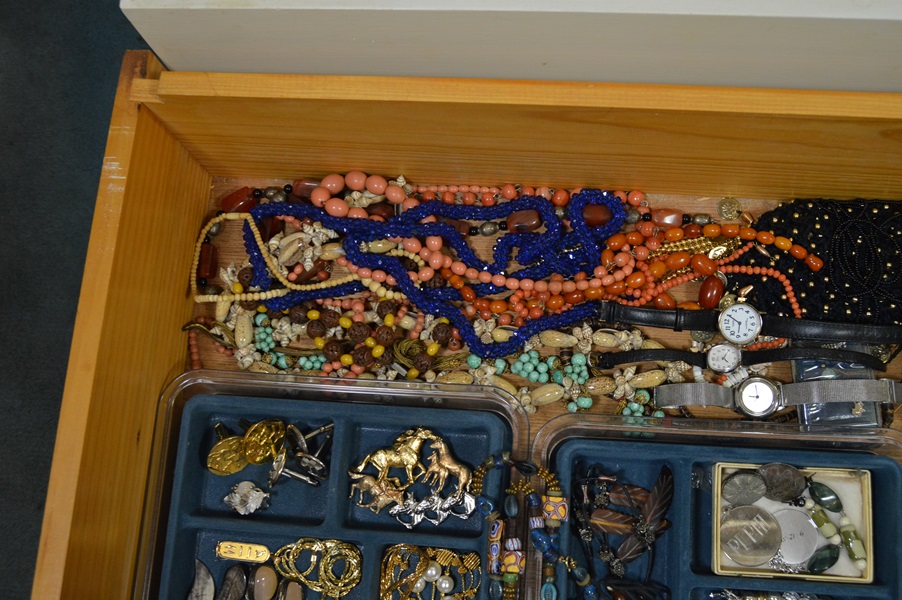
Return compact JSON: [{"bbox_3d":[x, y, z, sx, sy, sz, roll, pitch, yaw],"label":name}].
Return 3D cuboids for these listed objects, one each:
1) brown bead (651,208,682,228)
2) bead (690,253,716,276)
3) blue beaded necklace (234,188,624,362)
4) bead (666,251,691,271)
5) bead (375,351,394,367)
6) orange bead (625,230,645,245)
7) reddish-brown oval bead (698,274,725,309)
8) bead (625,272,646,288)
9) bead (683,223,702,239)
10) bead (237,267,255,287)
[{"bbox_3d":[0.127,-0.048,0.575,0.019,0.011,0.011,3,77,6],"label":"brown bead"},{"bbox_3d":[0.146,-0.020,0.563,0.016,0.010,0.010,30,81,12],"label":"bead"},{"bbox_3d":[-0.010,-0.016,0.611,0.240,0.025,0.105,-1,77,6],"label":"blue beaded necklace"},{"bbox_3d":[0.139,-0.024,0.598,0.016,0.010,0.010,-18,76,2],"label":"bead"},{"bbox_3d":[-0.039,0.033,0.570,0.012,0.011,0.012,3,77,6],"label":"bead"},{"bbox_3d":[0.108,-0.036,0.570,0.011,0.008,0.008,5,77,7],"label":"orange bead"},{"bbox_3d":[0.158,-0.005,0.593,0.014,0.013,0.021,16,79,10],"label":"reddish-brown oval bead"},{"bbox_3d":[0.107,-0.011,0.563,0.012,0.009,0.009,-26,76,-1],"label":"bead"},{"bbox_3d":[0.149,-0.043,0.602,0.011,0.009,0.009,3,77,7],"label":"bead"},{"bbox_3d":[-0.124,-0.014,0.590,0.012,0.011,0.012,3,77,6],"label":"bead"}]

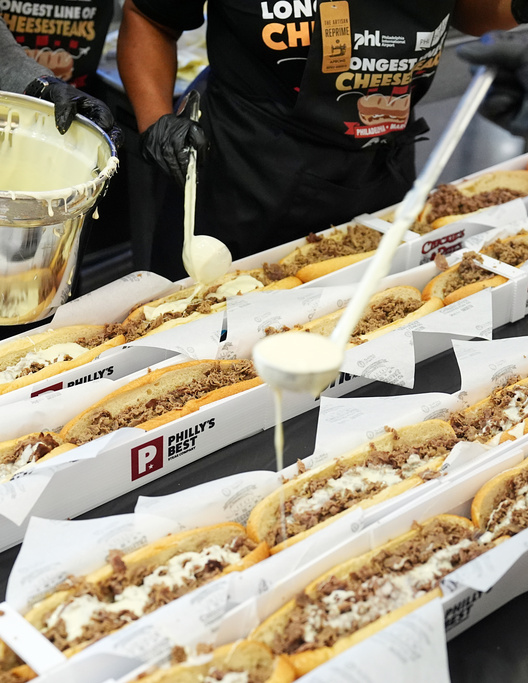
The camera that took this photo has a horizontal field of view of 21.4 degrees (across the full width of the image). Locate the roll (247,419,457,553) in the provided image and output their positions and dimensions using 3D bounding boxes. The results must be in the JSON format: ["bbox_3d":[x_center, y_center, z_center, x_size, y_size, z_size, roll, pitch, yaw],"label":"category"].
[{"bbox_3d":[0.104,0.162,1.482,0.292,0.068,0.089,-22,35,-33],"label":"roll"}]

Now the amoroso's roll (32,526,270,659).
[{"bbox_3d":[-0.115,0.249,1.328,0.280,0.068,0.088,-22,35,-33],"label":"amoroso's roll"}]

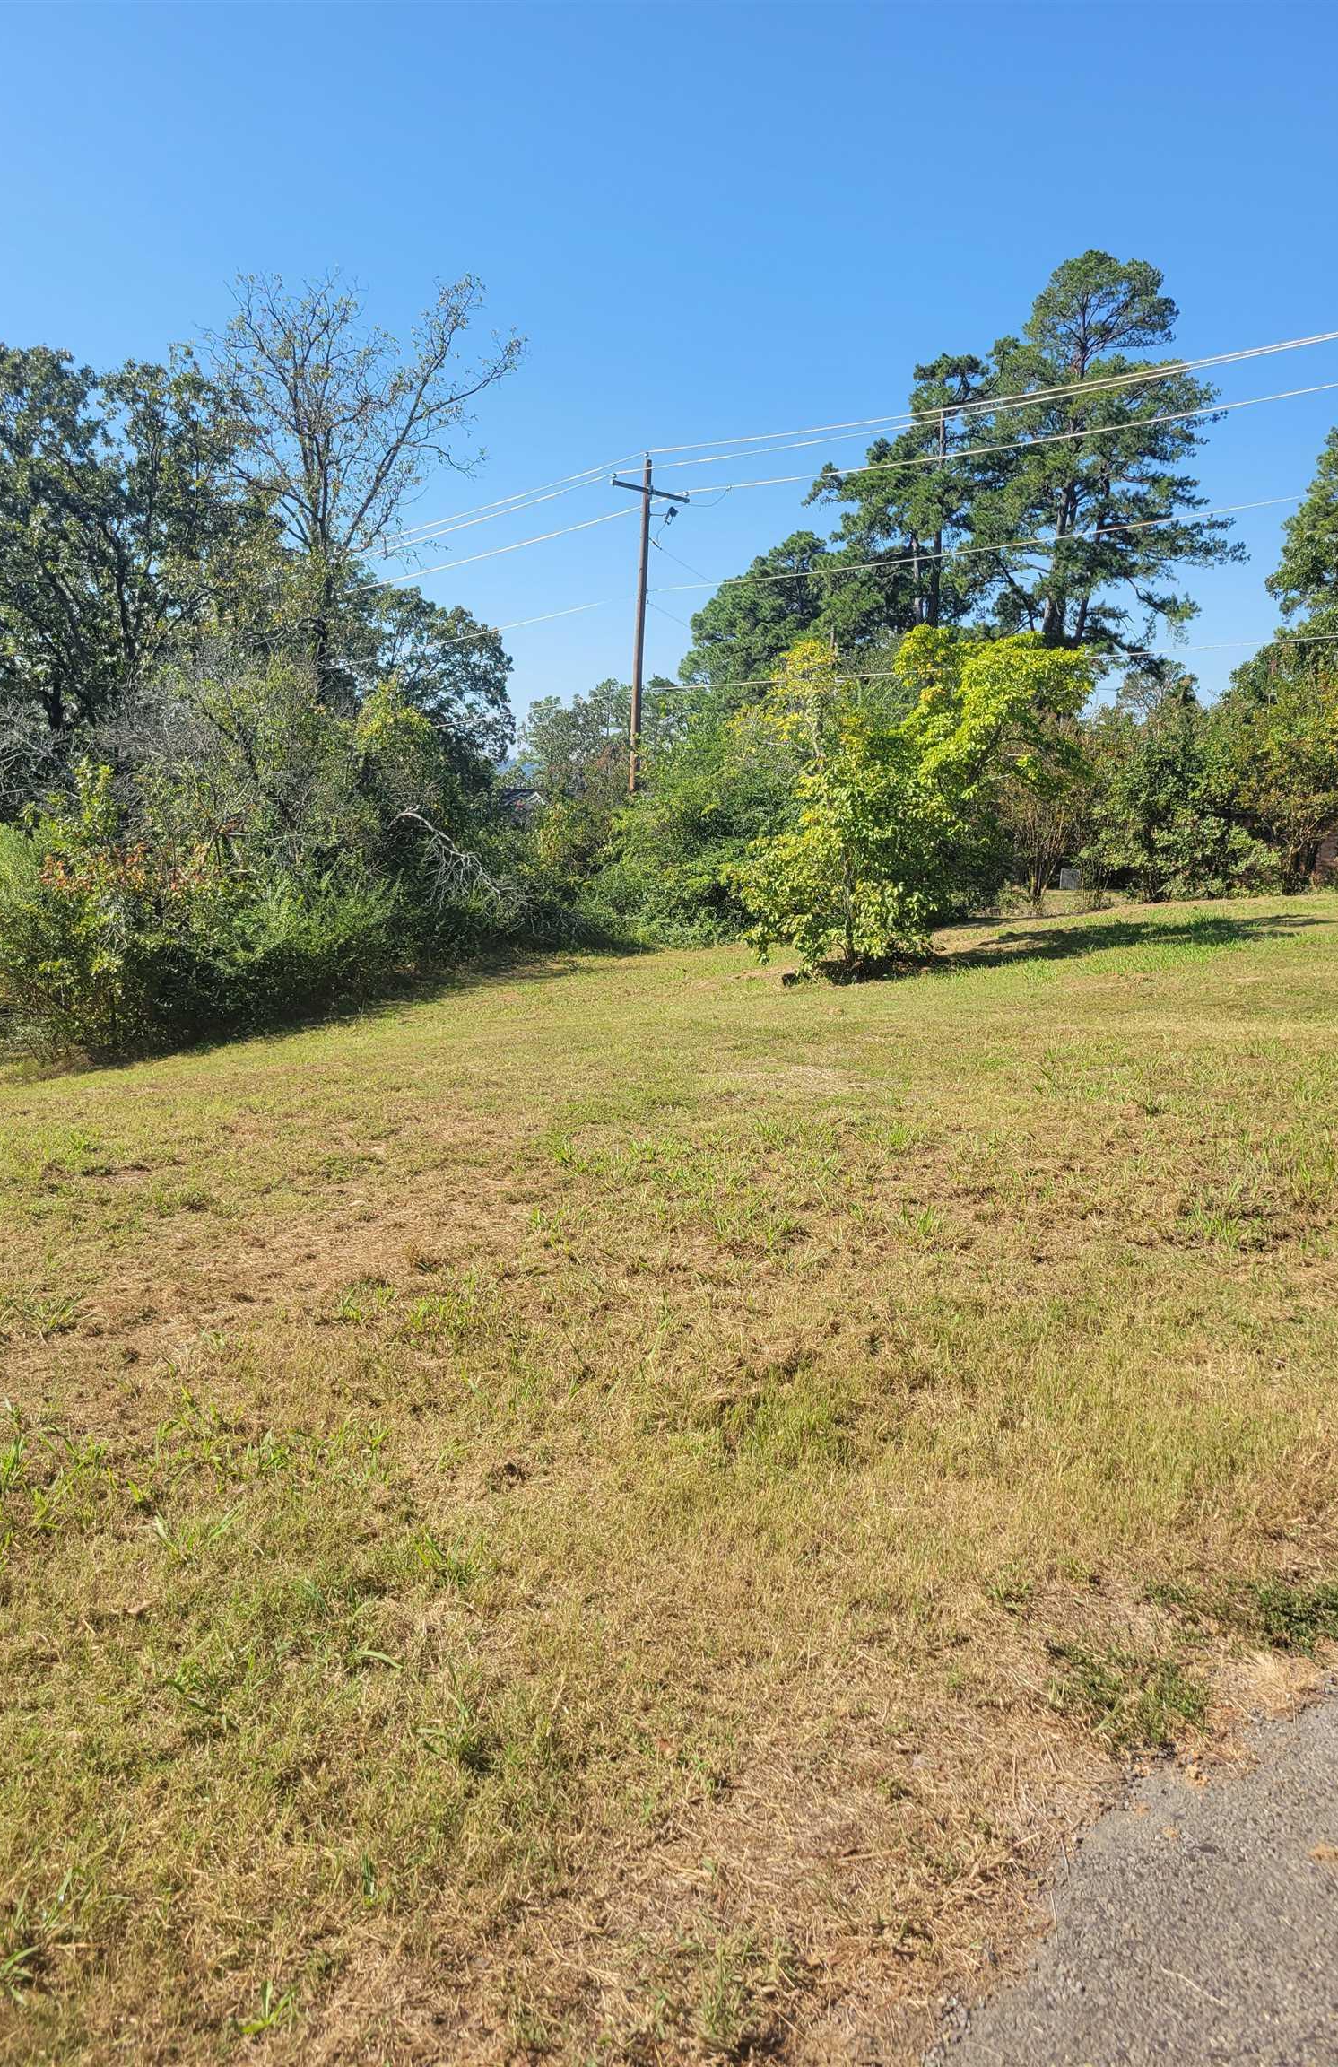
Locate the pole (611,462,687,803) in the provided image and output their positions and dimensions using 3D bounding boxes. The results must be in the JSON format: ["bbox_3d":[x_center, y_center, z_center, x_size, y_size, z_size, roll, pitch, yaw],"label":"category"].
[{"bbox_3d":[-0.721,-8.251,38.718,2.450,11.970,0.400,-3,9,-40],"label":"pole"}]

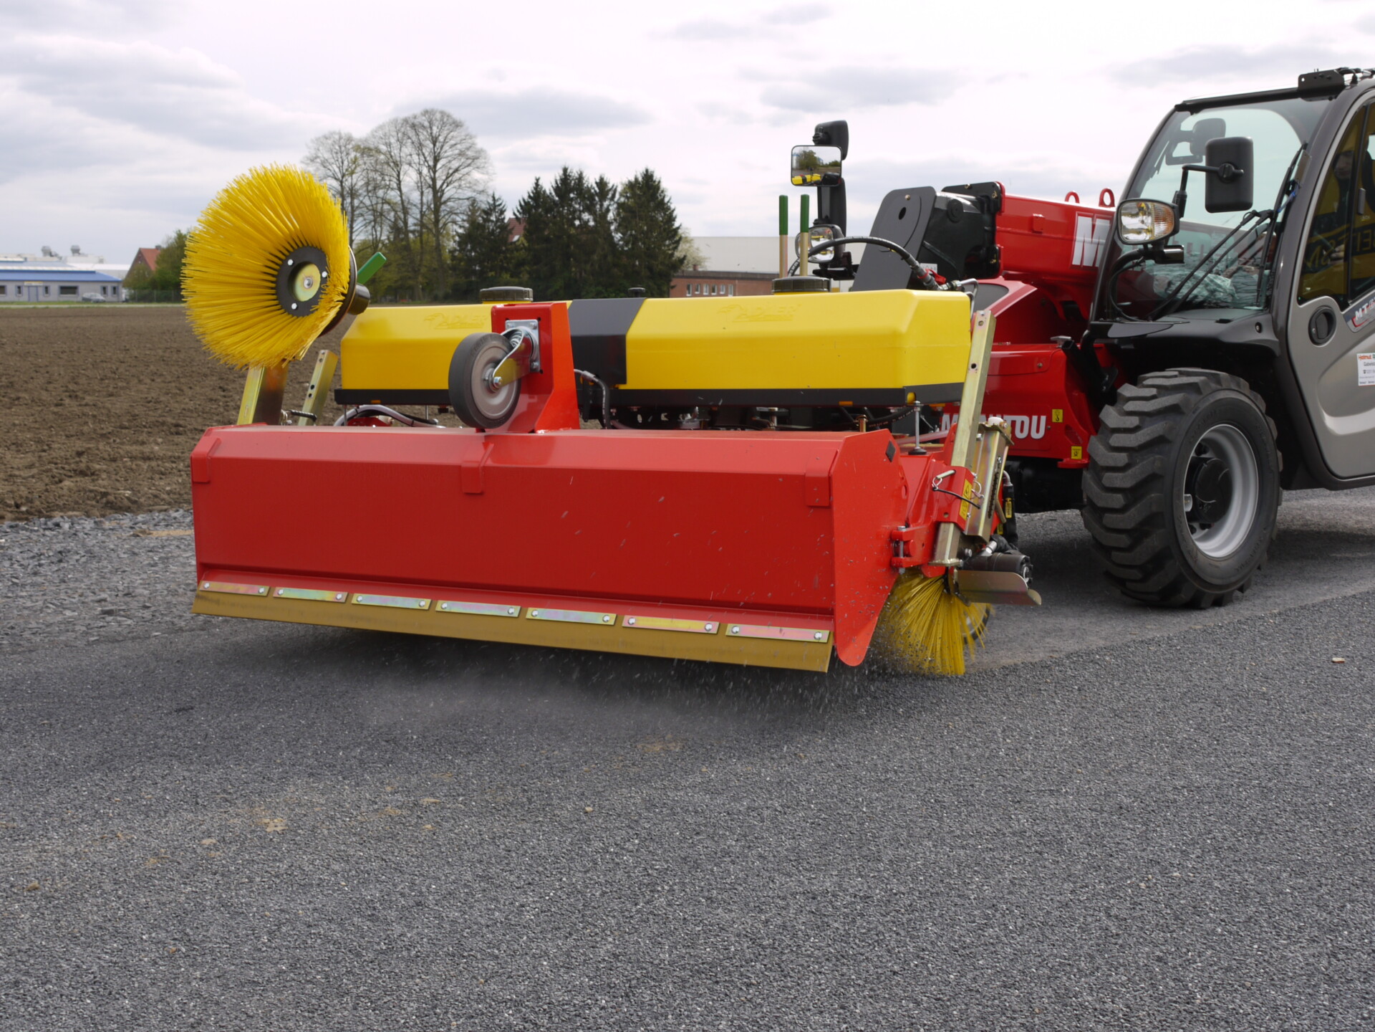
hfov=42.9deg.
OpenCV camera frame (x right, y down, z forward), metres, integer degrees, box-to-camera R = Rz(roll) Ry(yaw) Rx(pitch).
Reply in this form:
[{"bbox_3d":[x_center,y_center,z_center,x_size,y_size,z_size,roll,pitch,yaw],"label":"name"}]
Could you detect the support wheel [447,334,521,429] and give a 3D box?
[{"bbox_3d":[-0.532,-0.356,4.616,0.055,0.253,0.253,3,7,31],"label":"support wheel"}]

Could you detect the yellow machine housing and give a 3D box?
[{"bbox_3d":[-0.161,-0.509,5.384,2.020,0.320,0.490,3,7,31],"label":"yellow machine housing"}]

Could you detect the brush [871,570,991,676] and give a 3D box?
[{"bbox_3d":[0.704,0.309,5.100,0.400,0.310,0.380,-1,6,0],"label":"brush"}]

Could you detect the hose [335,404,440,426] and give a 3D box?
[{"bbox_3d":[-1.000,-0.332,5.813,0.430,0.085,0.100,3,7,31],"label":"hose"}]

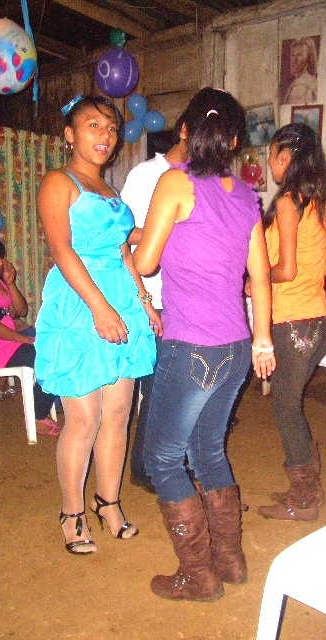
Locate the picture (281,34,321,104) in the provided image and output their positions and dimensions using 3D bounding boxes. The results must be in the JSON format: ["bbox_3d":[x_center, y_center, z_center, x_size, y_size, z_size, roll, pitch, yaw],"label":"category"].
[{"bbox_3d":[0.863,-1.570,4.080,0.243,0.390,0.010,6,12,28],"label":"picture"}]

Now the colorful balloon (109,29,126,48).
[{"bbox_3d":[-0.250,-1.544,3.550,0.090,0.110,0.090,-2,9,0],"label":"colorful balloon"}]

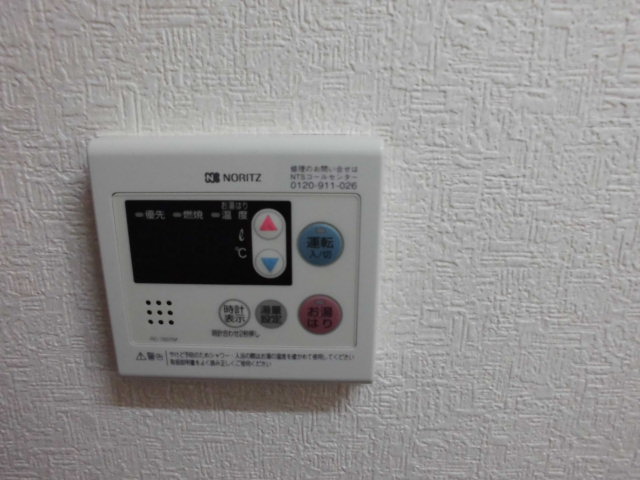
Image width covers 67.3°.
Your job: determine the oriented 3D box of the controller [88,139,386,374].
[{"bbox_3d":[-0.037,0.010,0.234,0.128,0.119,0.020,0,17,1],"label":"controller"}]

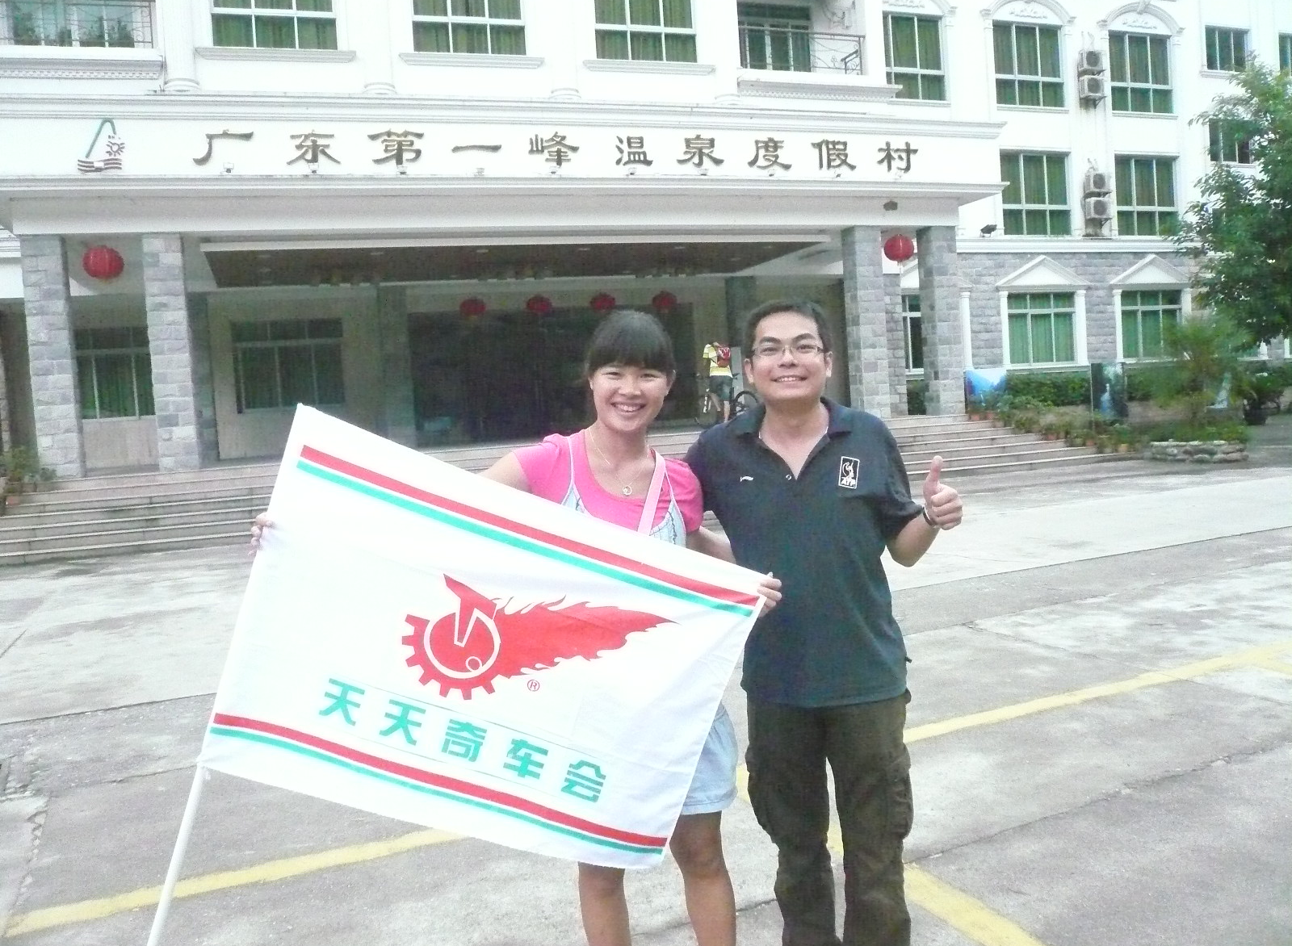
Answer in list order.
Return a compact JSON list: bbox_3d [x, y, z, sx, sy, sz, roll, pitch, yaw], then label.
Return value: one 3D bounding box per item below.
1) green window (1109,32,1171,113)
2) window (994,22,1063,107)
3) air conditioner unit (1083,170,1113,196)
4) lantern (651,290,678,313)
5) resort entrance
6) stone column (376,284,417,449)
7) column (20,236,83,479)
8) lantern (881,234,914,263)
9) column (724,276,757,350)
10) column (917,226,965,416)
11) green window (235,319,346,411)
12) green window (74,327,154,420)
[{"bbox_3d":[13.896,-11.221,29.368,2.128,2.116,0.150,-5,3,-19],"label":"green window"},{"bbox_3d":[10.320,-10.960,28.152,2.186,2.175,0.150,-5,3,-19],"label":"window"},{"bbox_3d":[11.848,-7.617,27.383,0.740,0.530,0.290,-5,4,-19],"label":"air conditioner unit"},{"bbox_3d":[0.437,-3.941,24.044,0.580,0.480,0.580,-4,3,0],"label":"lantern"},{"bbox_3d":[-1.957,-2.318,24.100,6.737,2.957,0.300,-5,3,-19],"label":"resort entrance"},{"bbox_3d":[-5.388,-2.251,22.602,0.566,3.434,0.550,-5,3,-19],"label":"stone column"},{"bbox_3d":[-8.270,-1.588,14.601,0.541,3.500,0.448,-5,4,-19],"label":"column"},{"bbox_3d":[4.600,-4.077,19.014,0.551,0.514,0.551,-5,4,-19],"label":"lantern"},{"bbox_3d":[2.215,-2.887,24.134,0.541,3.500,0.448,-5,4,-19],"label":"column"},{"bbox_3d":[5.470,-2.786,19.355,0.541,3.500,0.448,-5,4,-19],"label":"column"},{"bbox_3d":[-7.568,-2.303,22.206,2.207,1.919,0.150,-5,3,-19],"label":"green window"},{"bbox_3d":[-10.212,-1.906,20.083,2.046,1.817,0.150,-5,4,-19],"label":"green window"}]

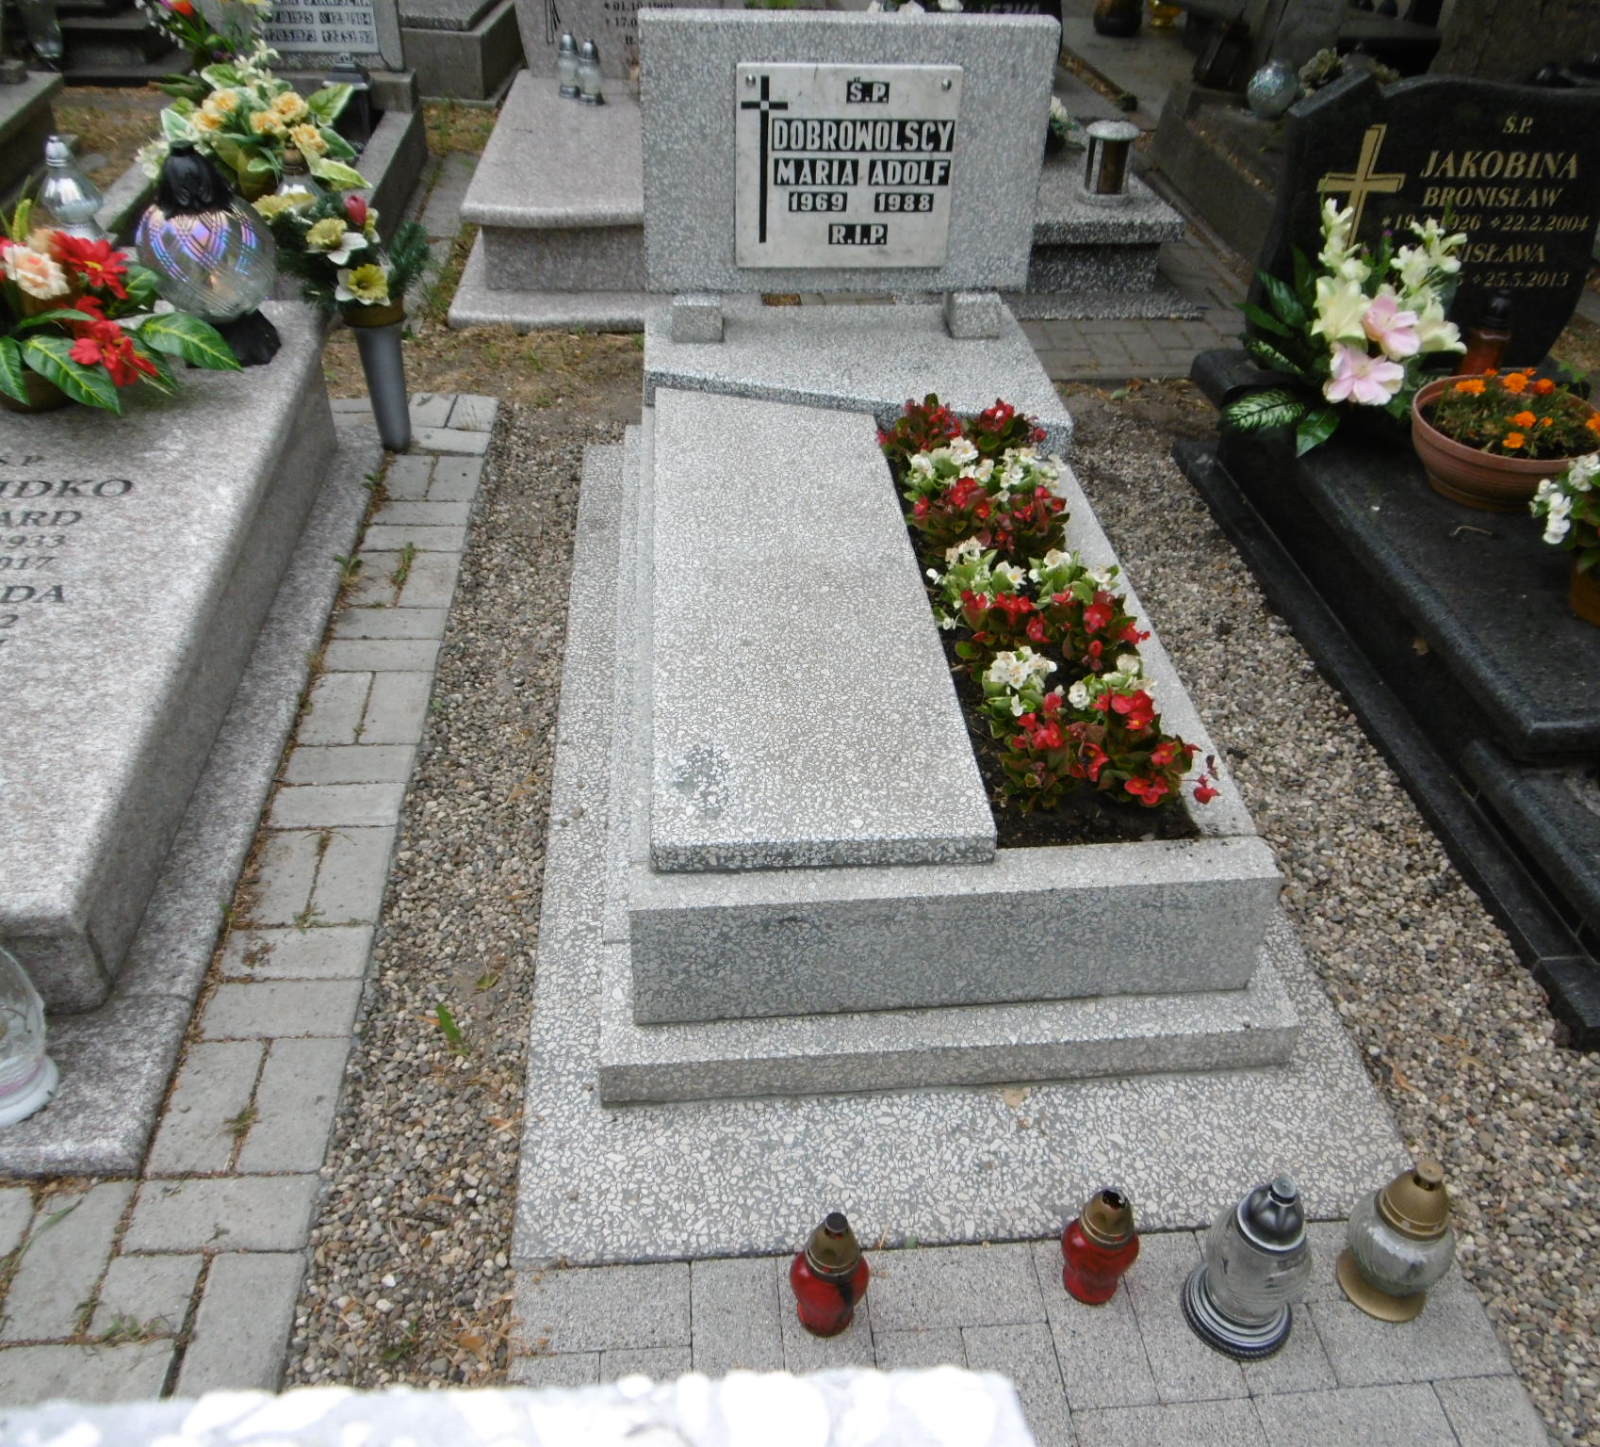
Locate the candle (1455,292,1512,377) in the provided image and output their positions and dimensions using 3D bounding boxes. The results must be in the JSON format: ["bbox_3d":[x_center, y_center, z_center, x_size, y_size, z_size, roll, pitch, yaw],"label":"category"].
[{"bbox_3d":[1.503,-0.848,2.936,0.088,0.208,0.088,-2,37,-5],"label":"candle"}]

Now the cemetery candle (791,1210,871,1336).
[{"bbox_3d":[0.032,0.591,1.454,0.086,0.174,0.086,-2,37,-5],"label":"cemetery candle"}]

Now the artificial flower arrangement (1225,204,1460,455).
[{"bbox_3d":[1.109,-0.790,2.708,0.500,0.460,0.370,-2,37,-5],"label":"artificial flower arrangement"}]

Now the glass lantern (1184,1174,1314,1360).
[{"bbox_3d":[0.498,0.572,1.449,0.116,0.236,0.116,-2,37,-5],"label":"glass lantern"}]

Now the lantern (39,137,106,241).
[{"bbox_3d":[-1.903,-1.380,3.481,0.148,0.269,0.148,-2,39,-5],"label":"lantern"}]

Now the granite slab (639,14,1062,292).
[{"bbox_3d":[0.090,-1.192,2.825,0.838,0.532,0.115,-2,37,-5],"label":"granite slab"}]

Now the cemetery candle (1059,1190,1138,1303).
[{"bbox_3d":[0.338,0.578,1.491,0.083,0.173,0.083,-2,39,-5],"label":"cemetery candle"}]

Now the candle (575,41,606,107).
[{"bbox_3d":[-0.688,-2.143,4.399,0.083,0.174,0.083,-2,39,-5],"label":"candle"}]

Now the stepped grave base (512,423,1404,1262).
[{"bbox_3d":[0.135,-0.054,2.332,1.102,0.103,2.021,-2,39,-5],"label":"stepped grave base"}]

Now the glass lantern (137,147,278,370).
[{"bbox_3d":[-1.117,-0.887,2.531,0.245,0.387,0.245,-2,39,-5],"label":"glass lantern"}]

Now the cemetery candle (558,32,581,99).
[{"bbox_3d":[-0.775,-2.200,4.467,0.083,0.174,0.083,-2,39,-5],"label":"cemetery candle"}]

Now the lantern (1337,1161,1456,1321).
[{"bbox_3d":[0.670,0.561,1.491,0.112,0.213,0.112,-2,37,-5],"label":"lantern"}]

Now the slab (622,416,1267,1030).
[{"bbox_3d":[0.124,-0.222,2.295,0.793,0.205,1.625,-2,39,-5],"label":"slab"}]

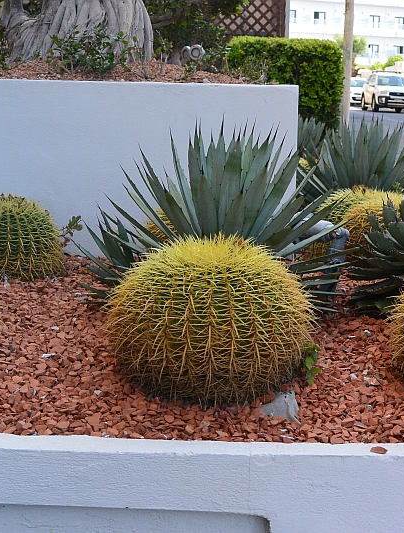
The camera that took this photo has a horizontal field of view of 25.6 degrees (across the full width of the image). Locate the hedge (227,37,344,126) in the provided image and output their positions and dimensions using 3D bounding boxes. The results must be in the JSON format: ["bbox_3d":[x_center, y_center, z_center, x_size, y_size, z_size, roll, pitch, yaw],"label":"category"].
[{"bbox_3d":[0.993,-2.131,10.700,1.420,1.280,0.900,1,10,0],"label":"hedge"}]

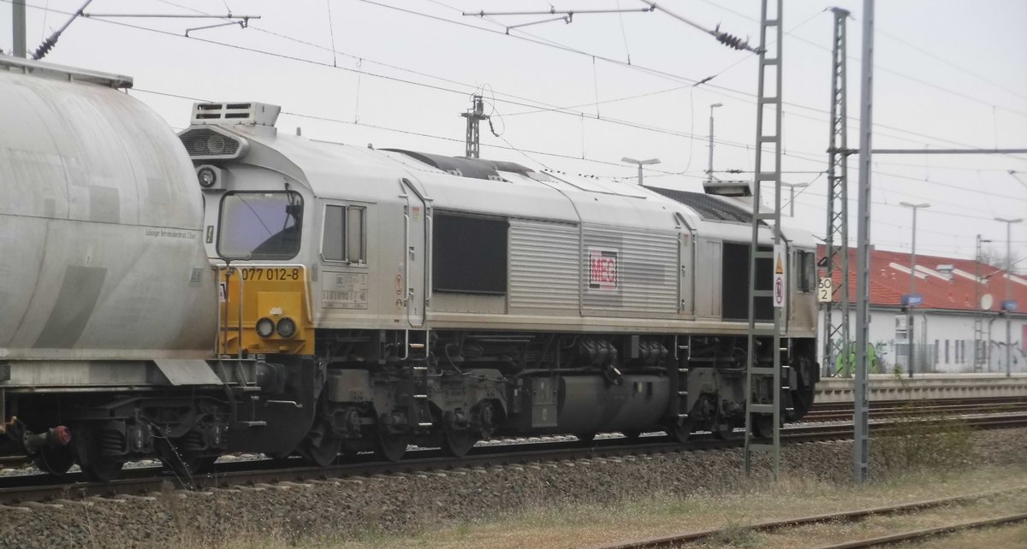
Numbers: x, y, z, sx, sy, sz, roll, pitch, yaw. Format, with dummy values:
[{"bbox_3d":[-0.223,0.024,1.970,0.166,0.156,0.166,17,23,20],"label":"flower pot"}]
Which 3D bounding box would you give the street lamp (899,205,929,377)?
[{"bbox_3d":[12.064,0.463,107.500,0.970,5.300,0.320,1,-1,23],"label":"street lamp"}]

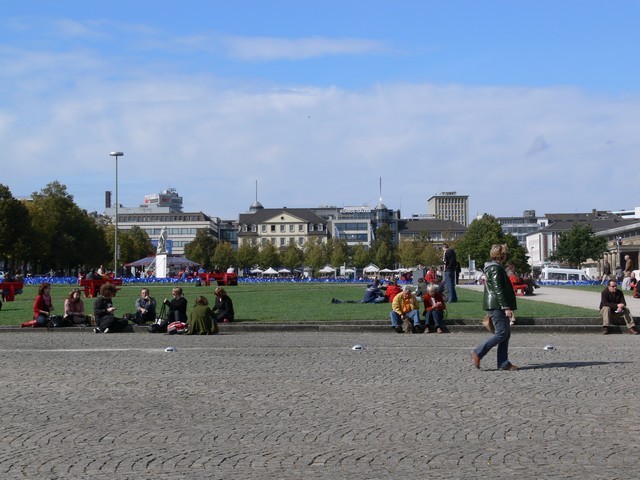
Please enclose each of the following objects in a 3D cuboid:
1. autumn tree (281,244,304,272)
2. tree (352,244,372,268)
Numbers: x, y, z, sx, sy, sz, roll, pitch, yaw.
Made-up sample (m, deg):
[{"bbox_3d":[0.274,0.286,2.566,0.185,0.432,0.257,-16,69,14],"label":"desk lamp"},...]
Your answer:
[{"bbox_3d":[-6.051,4.620,240.000,5.200,7.400,5.200,0,-1,0],"label":"autumn tree"},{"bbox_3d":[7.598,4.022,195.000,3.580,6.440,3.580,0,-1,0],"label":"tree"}]

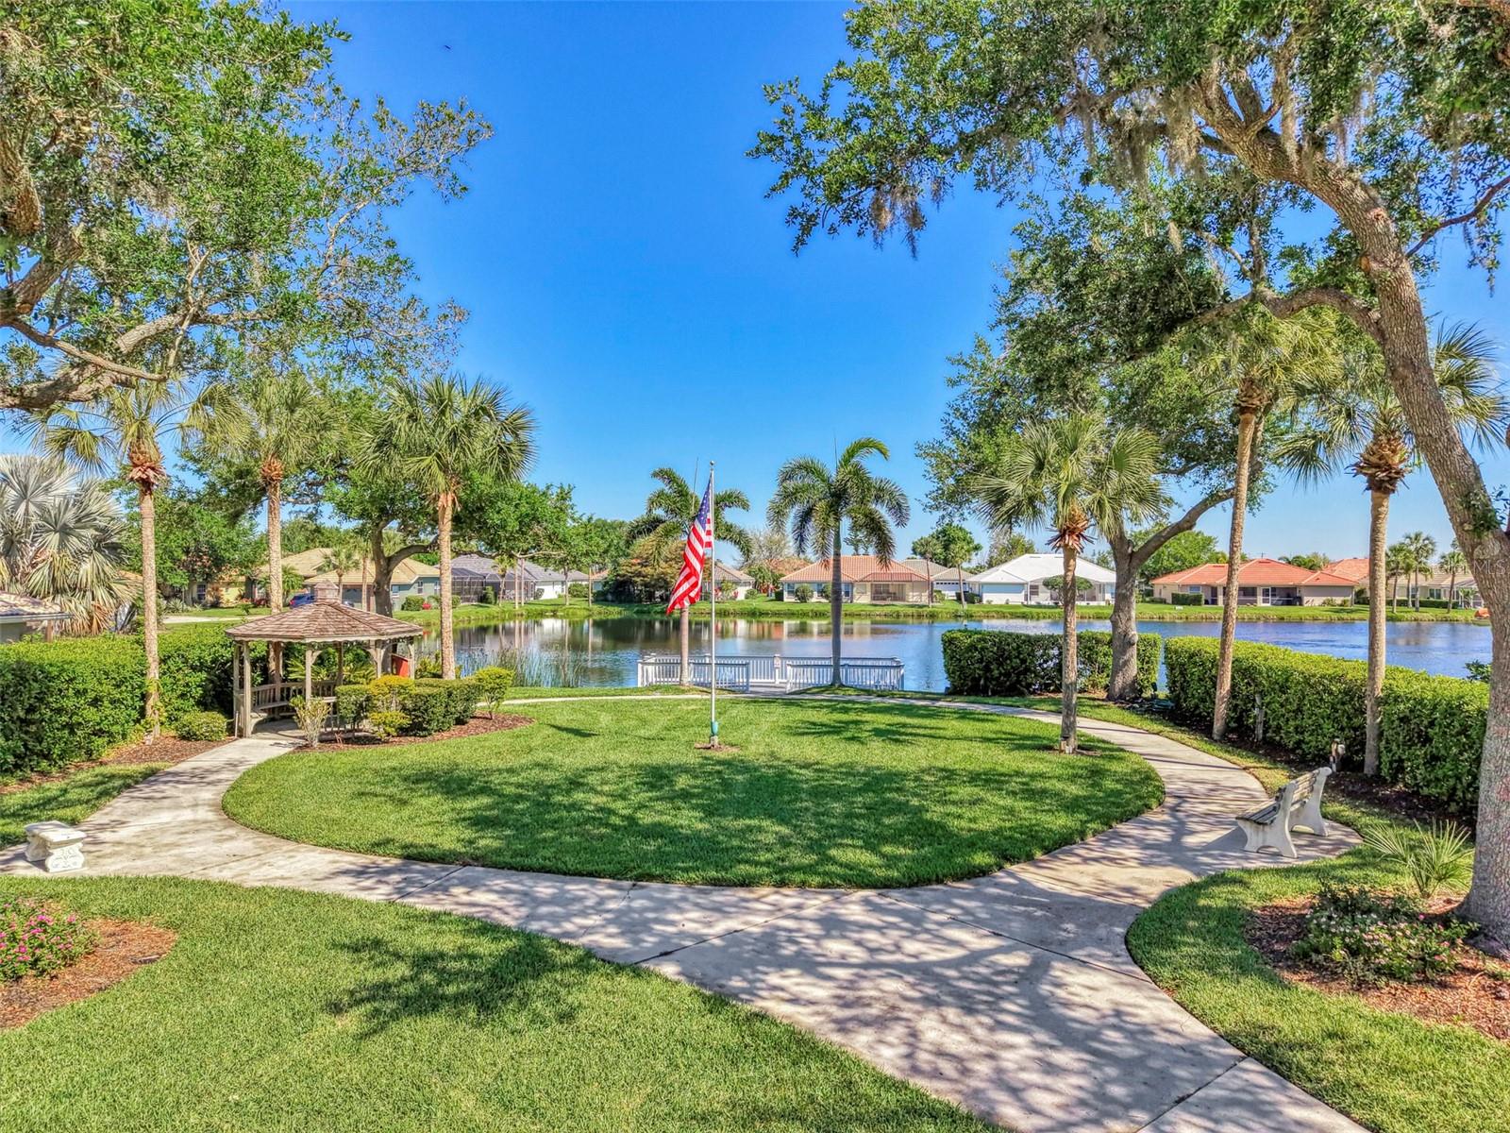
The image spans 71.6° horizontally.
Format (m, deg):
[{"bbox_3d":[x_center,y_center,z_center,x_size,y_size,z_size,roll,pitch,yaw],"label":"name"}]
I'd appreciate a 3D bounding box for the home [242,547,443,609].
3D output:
[{"bbox_3d":[-42.300,1.263,106.994,18.800,6.000,15.000,0,0,0],"label":"home"}]

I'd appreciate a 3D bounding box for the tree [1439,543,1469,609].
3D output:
[{"bbox_3d":[70.099,1.065,105.000,3.000,6.700,3.000,0,0,0],"label":"tree"}]

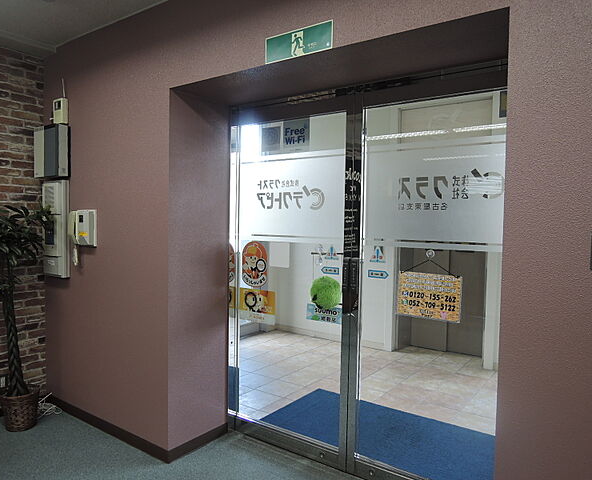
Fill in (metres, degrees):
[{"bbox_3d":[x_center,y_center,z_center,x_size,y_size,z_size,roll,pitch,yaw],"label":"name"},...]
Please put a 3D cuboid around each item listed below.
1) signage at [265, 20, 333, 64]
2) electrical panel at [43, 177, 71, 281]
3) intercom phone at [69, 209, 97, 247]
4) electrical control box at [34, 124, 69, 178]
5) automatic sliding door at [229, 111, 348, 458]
[{"bbox_3d":[0.004,-0.873,1.966,0.362,0.120,0.012,2,3,35],"label":"signage"},{"bbox_3d":[-1.712,-0.079,3.156,0.238,0.685,0.082,2,3,35],"label":"electrical panel"},{"bbox_3d":[-1.420,-0.081,2.953,0.225,0.236,0.070,2,3,35],"label":"intercom phone"},{"bbox_3d":[-1.725,-0.622,3.139,0.340,0.356,0.086,2,3,35],"label":"electrical control box"},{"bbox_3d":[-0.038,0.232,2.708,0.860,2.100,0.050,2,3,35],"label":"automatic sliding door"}]

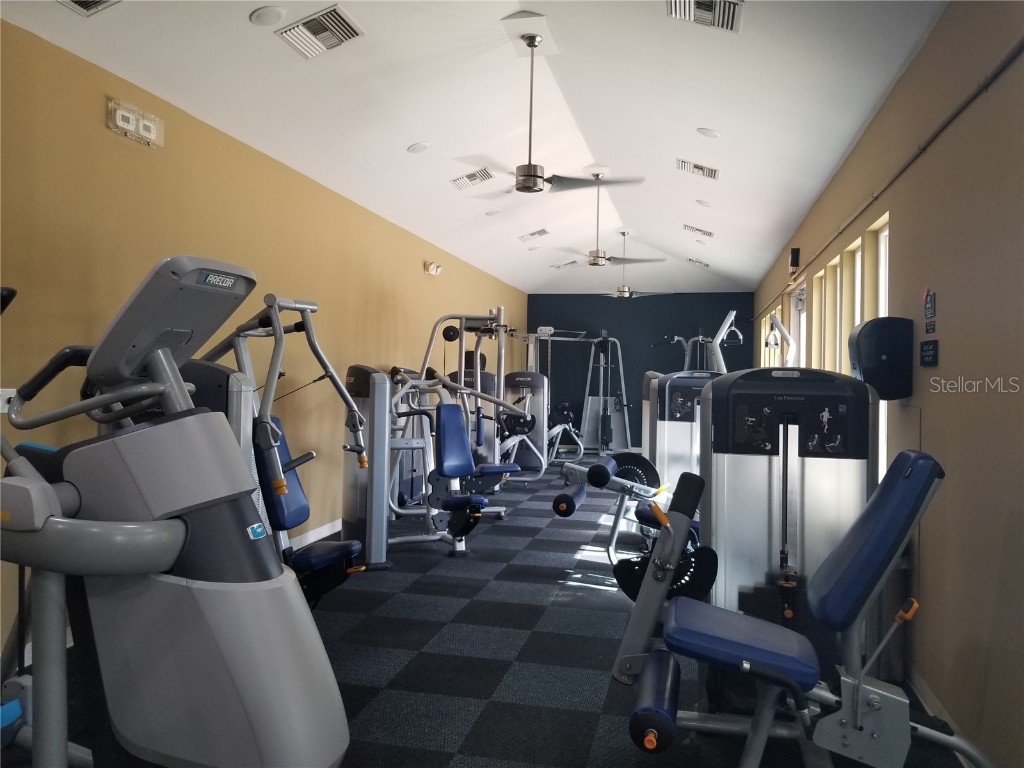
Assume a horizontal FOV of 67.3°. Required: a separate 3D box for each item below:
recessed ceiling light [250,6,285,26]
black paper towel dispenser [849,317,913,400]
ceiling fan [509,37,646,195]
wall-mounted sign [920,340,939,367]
[{"bbox_3d":[-1.309,-1.956,4.107,0.187,0.025,0.187,-16,-4,13],"label":"recessed ceiling light"},{"bbox_3d":[1.866,-0.126,3.930,0.260,0.410,0.300,1,0,13],"label":"black paper towel dispenser"},{"bbox_3d":[0.140,-1.767,5.021,1.400,1.030,1.340,1,0,13],"label":"ceiling fan"},{"bbox_3d":[1.890,-0.135,3.493,0.012,0.116,0.262,1,0,13],"label":"wall-mounted sign"}]

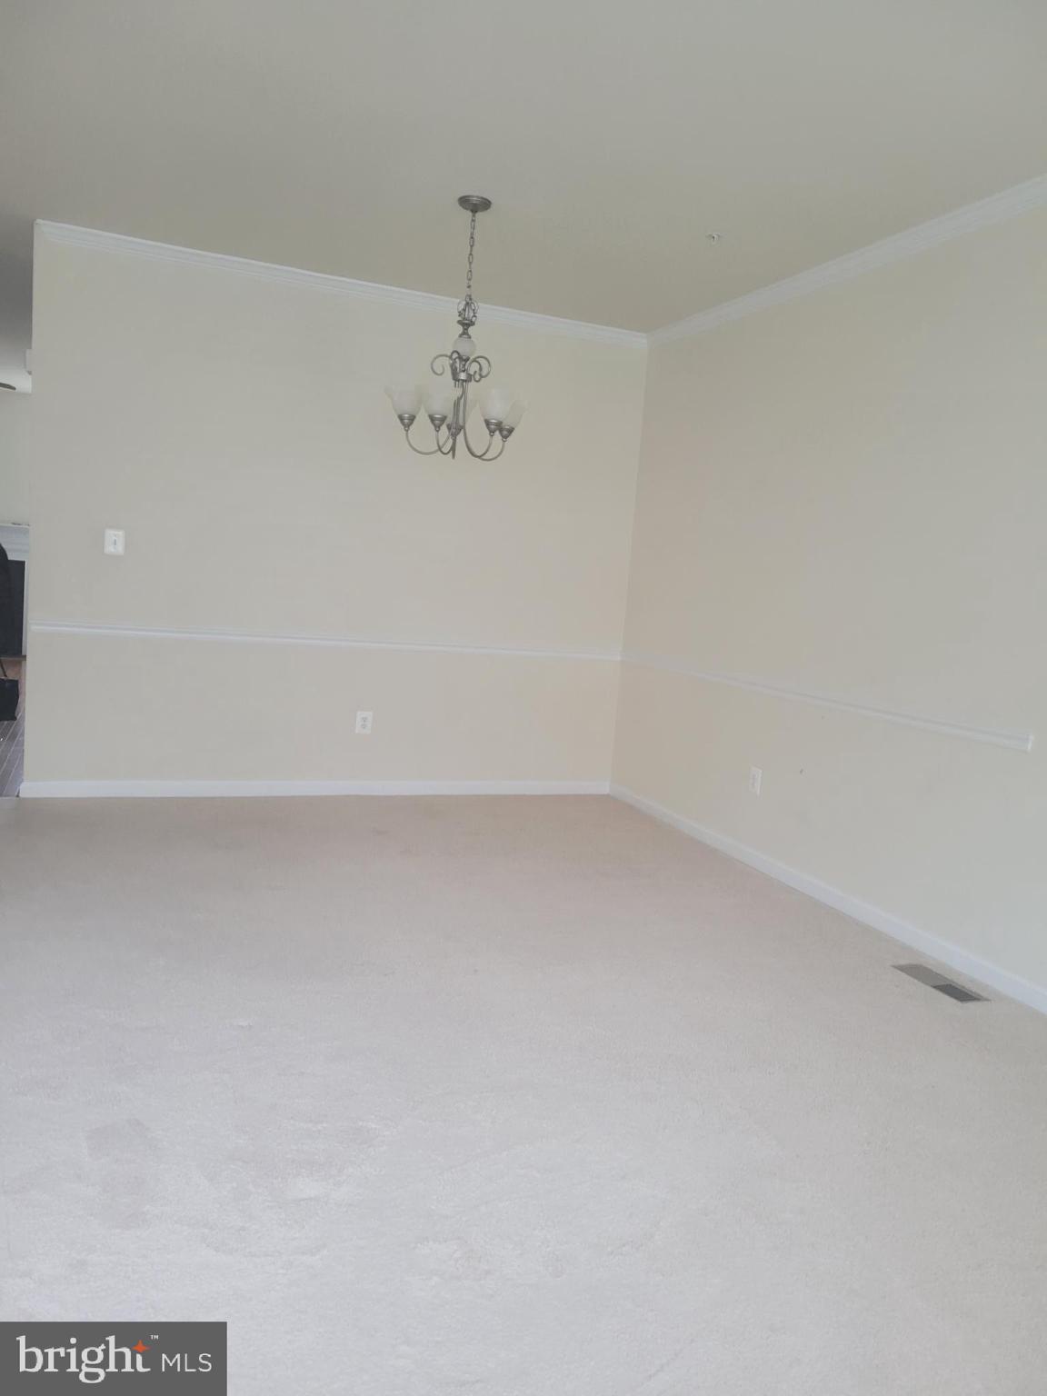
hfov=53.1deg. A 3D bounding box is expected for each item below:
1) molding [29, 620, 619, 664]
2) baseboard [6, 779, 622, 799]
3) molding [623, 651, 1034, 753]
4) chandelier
[{"bbox_3d":[-0.887,-0.297,5.591,3.169,0.060,0.022,2,7,-22],"label":"molding"},{"bbox_3d":[-0.968,0.496,5.678,3.204,0.085,0.015,2,7,-22],"label":"baseboard"},{"bbox_3d":[1.114,-0.047,4.815,0.022,0.062,2.982,2,7,-22],"label":"molding"},{"bbox_3d":[-0.224,-1.431,4.088,0.547,0.961,0.547,5,6,-1],"label":"chandelier"}]

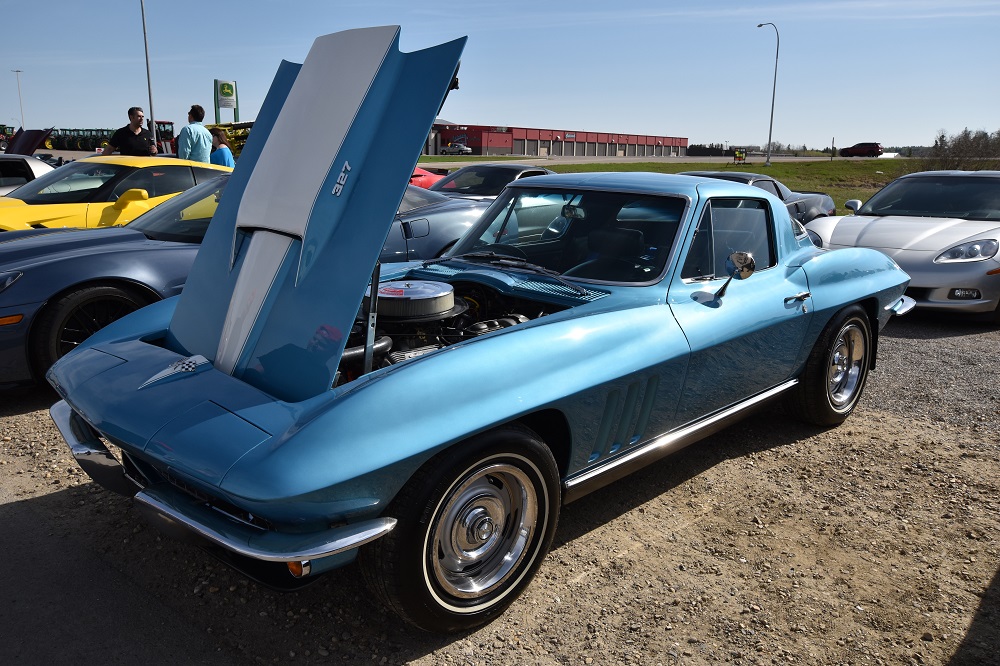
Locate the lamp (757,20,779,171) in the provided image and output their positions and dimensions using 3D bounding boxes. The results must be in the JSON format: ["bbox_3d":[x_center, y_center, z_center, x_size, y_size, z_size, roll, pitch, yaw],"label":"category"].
[{"bbox_3d":[21.388,-19.346,67.867,2.200,11.130,0.380,10,16,36],"label":"lamp"}]

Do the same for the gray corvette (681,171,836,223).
[{"bbox_3d":[2.730,-1.470,11.100,4.440,1.245,1.850,-12,18,-44],"label":"gray corvette"}]

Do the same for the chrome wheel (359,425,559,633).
[{"bbox_3d":[-0.095,0.575,2.538,0.670,0.670,0.200,-10,17,-41],"label":"chrome wheel"}]

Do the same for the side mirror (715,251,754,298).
[{"bbox_3d":[0.912,-0.228,3.220,0.120,0.180,0.095,10,16,34],"label":"side mirror"}]

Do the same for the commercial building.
[{"bbox_3d":[15.304,-51.073,224.922,22.000,6.300,125.000,10,16,35],"label":"commercial building"}]

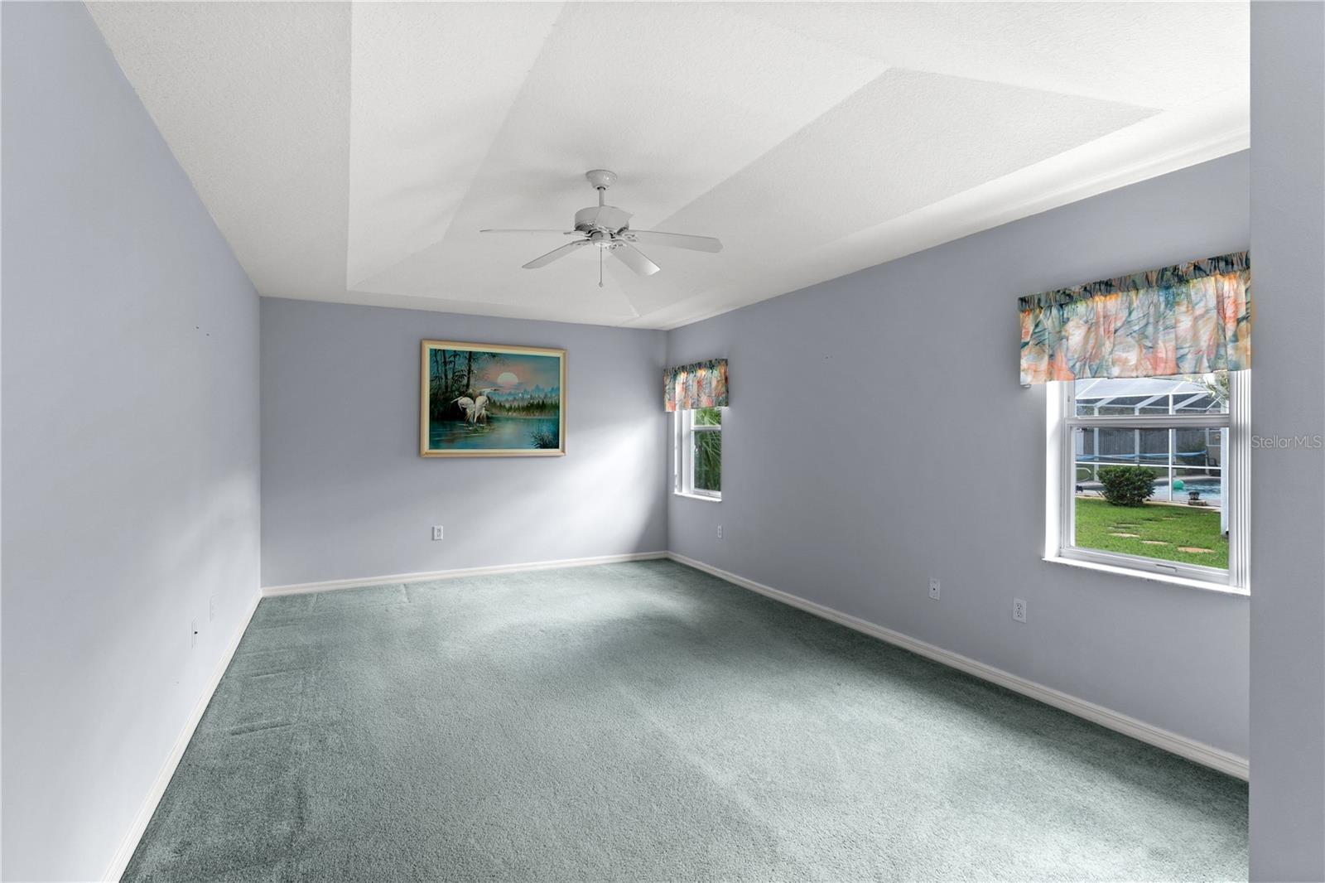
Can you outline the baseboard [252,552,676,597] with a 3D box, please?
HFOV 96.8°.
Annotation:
[{"bbox_3d":[-1.600,1.211,5.544,3.645,0.078,0.018,0,1,-25],"label":"baseboard"}]

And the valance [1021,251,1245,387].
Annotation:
[{"bbox_3d":[2.043,-0.490,2.484,0.090,0.445,1.010,0,1,-28],"label":"valance"}]

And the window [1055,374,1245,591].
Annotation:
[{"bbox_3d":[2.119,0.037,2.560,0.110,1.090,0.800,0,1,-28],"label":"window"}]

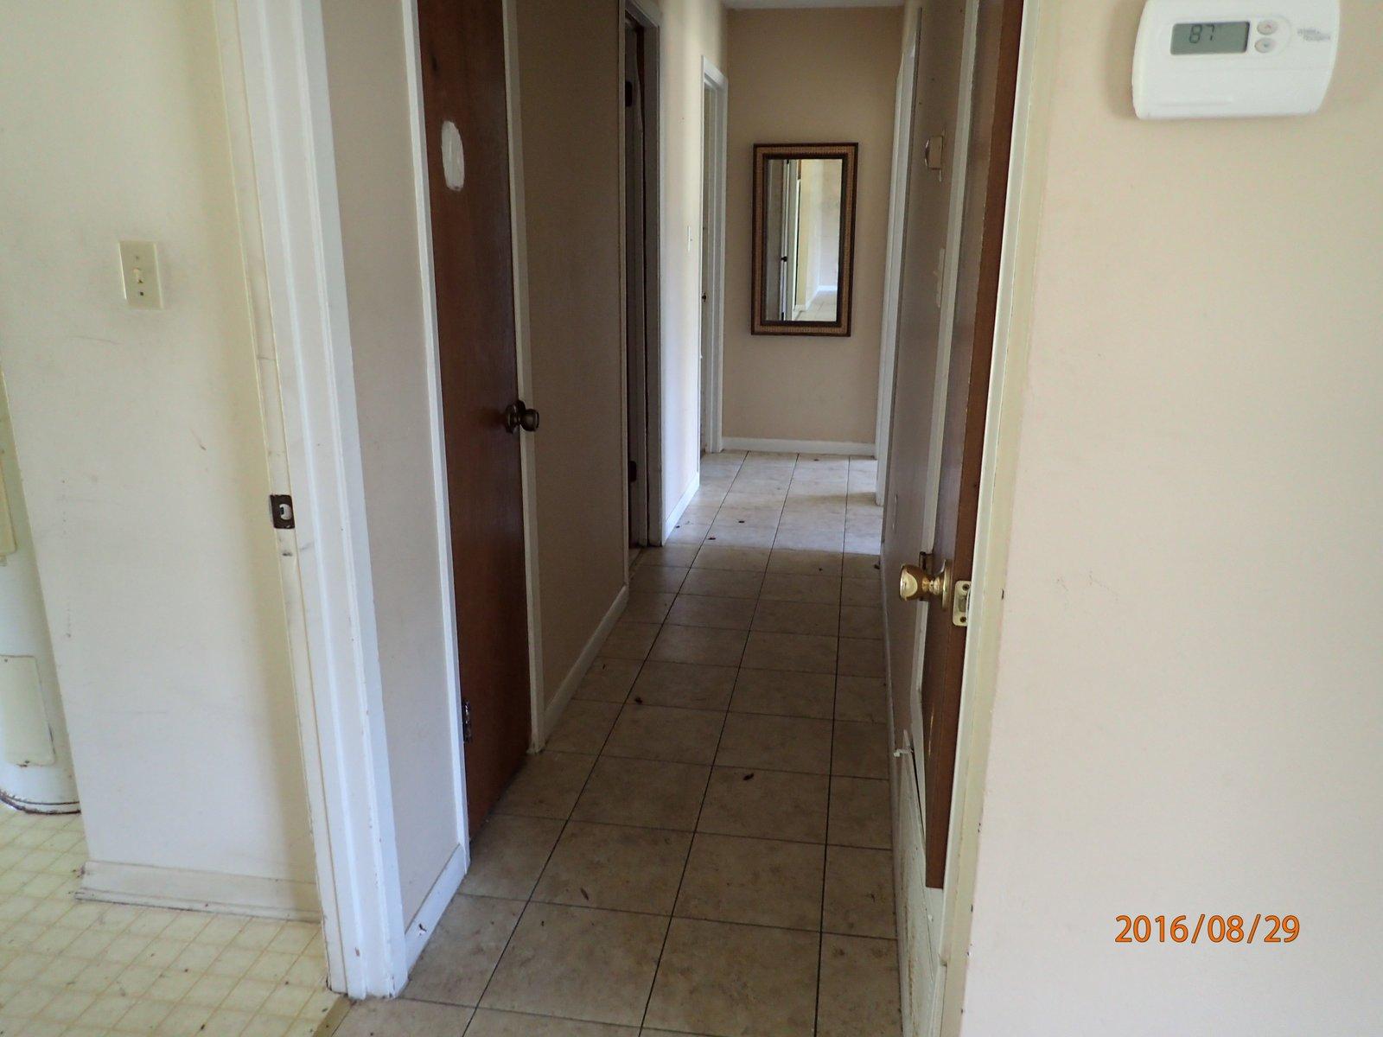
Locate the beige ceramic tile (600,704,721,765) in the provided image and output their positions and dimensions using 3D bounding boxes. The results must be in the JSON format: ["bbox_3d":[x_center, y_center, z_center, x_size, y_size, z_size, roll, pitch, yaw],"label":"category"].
[{"bbox_3d":[-0.069,0.604,2.795,0.303,0.010,0.300,3,17,9],"label":"beige ceramic tile"}]

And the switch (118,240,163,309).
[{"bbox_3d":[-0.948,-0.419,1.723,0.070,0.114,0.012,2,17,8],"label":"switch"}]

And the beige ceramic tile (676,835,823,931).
[{"bbox_3d":[0.137,0.796,2.191,0.305,0.010,0.299,3,17,9],"label":"beige ceramic tile"}]

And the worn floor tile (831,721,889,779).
[{"bbox_3d":[0.461,0.634,2.725,0.145,0.010,0.299,3,17,9],"label":"worn floor tile"}]

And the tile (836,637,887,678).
[{"bbox_3d":[0.559,0.459,3.294,0.147,0.010,0.299,3,17,9],"label":"tile"}]

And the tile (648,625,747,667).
[{"bbox_3d":[0.029,0.434,3.378,0.305,0.010,0.299,3,17,9],"label":"tile"}]

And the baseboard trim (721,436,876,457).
[{"bbox_3d":[0.651,-0.438,6.103,0.926,0.082,0.014,3,17,9],"label":"baseboard trim"}]

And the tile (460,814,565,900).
[{"bbox_3d":[-0.410,0.766,2.273,0.180,0.010,0.299,3,17,9],"label":"tile"}]

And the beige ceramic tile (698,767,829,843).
[{"bbox_3d":[0.186,0.709,2.476,0.305,0.010,0.299,3,17,9],"label":"beige ceramic tile"}]

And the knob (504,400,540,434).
[{"bbox_3d":[-0.407,-0.239,2.413,0.066,0.066,0.066,3,17,9],"label":"knob"}]

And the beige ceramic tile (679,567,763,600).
[{"bbox_3d":[0.125,0.261,3.937,0.303,0.010,0.300,3,17,9],"label":"beige ceramic tile"}]

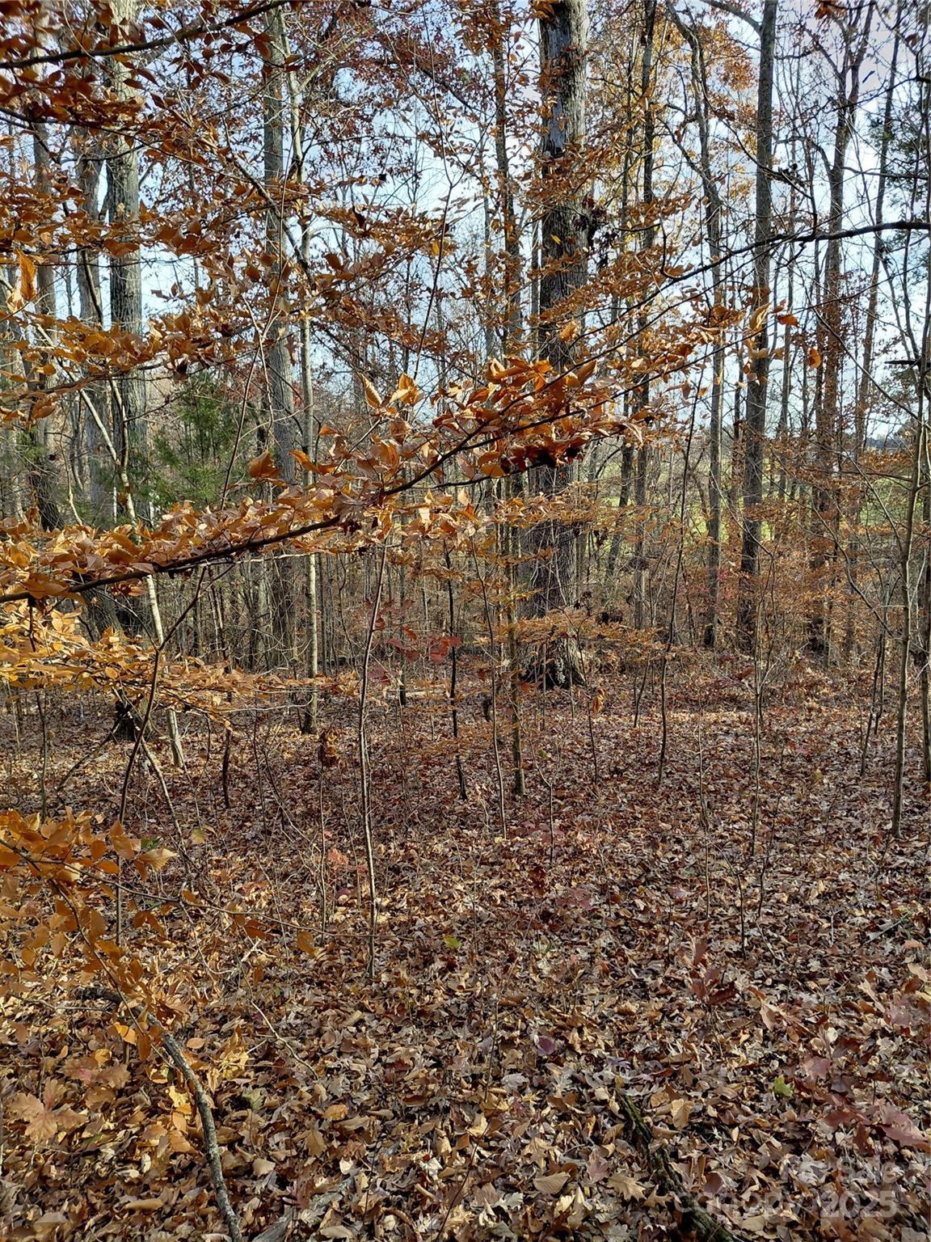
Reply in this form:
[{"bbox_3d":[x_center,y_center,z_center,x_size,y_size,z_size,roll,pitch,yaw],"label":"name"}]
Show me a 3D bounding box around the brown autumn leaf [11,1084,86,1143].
[{"bbox_3d":[-1.071,1.263,2.300,0.175,0.045,0.140,-3,6,-26],"label":"brown autumn leaf"}]

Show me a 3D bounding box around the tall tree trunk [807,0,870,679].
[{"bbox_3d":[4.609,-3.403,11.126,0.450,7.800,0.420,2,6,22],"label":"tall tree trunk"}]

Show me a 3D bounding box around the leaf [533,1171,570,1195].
[{"bbox_3d":[0.202,1.315,2.100,0.082,0.022,0.050,0,5,0],"label":"leaf"}]

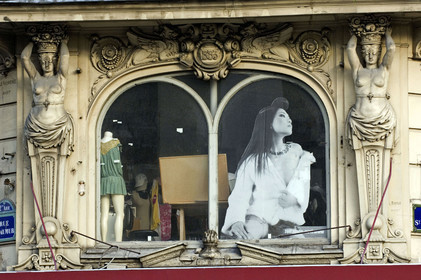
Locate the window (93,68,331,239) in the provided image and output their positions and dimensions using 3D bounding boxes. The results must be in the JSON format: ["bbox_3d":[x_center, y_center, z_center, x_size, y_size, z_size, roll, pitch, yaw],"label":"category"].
[{"bbox_3d":[0.032,0.214,29.916,2.941,2.111,0.250,-1,-8,6],"label":"window"}]

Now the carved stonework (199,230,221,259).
[{"bbox_3d":[-0.012,1.288,29.364,0.247,0.347,0.247,-1,-8,6],"label":"carved stonework"}]

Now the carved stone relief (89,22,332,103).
[{"bbox_3d":[0.000,-0.976,29.883,3.058,0.888,0.400,-1,-8,6],"label":"carved stone relief"}]

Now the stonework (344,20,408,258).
[{"bbox_3d":[2.060,-0.002,29.474,0.761,3.068,0.500,-1,-8,6],"label":"stonework"}]

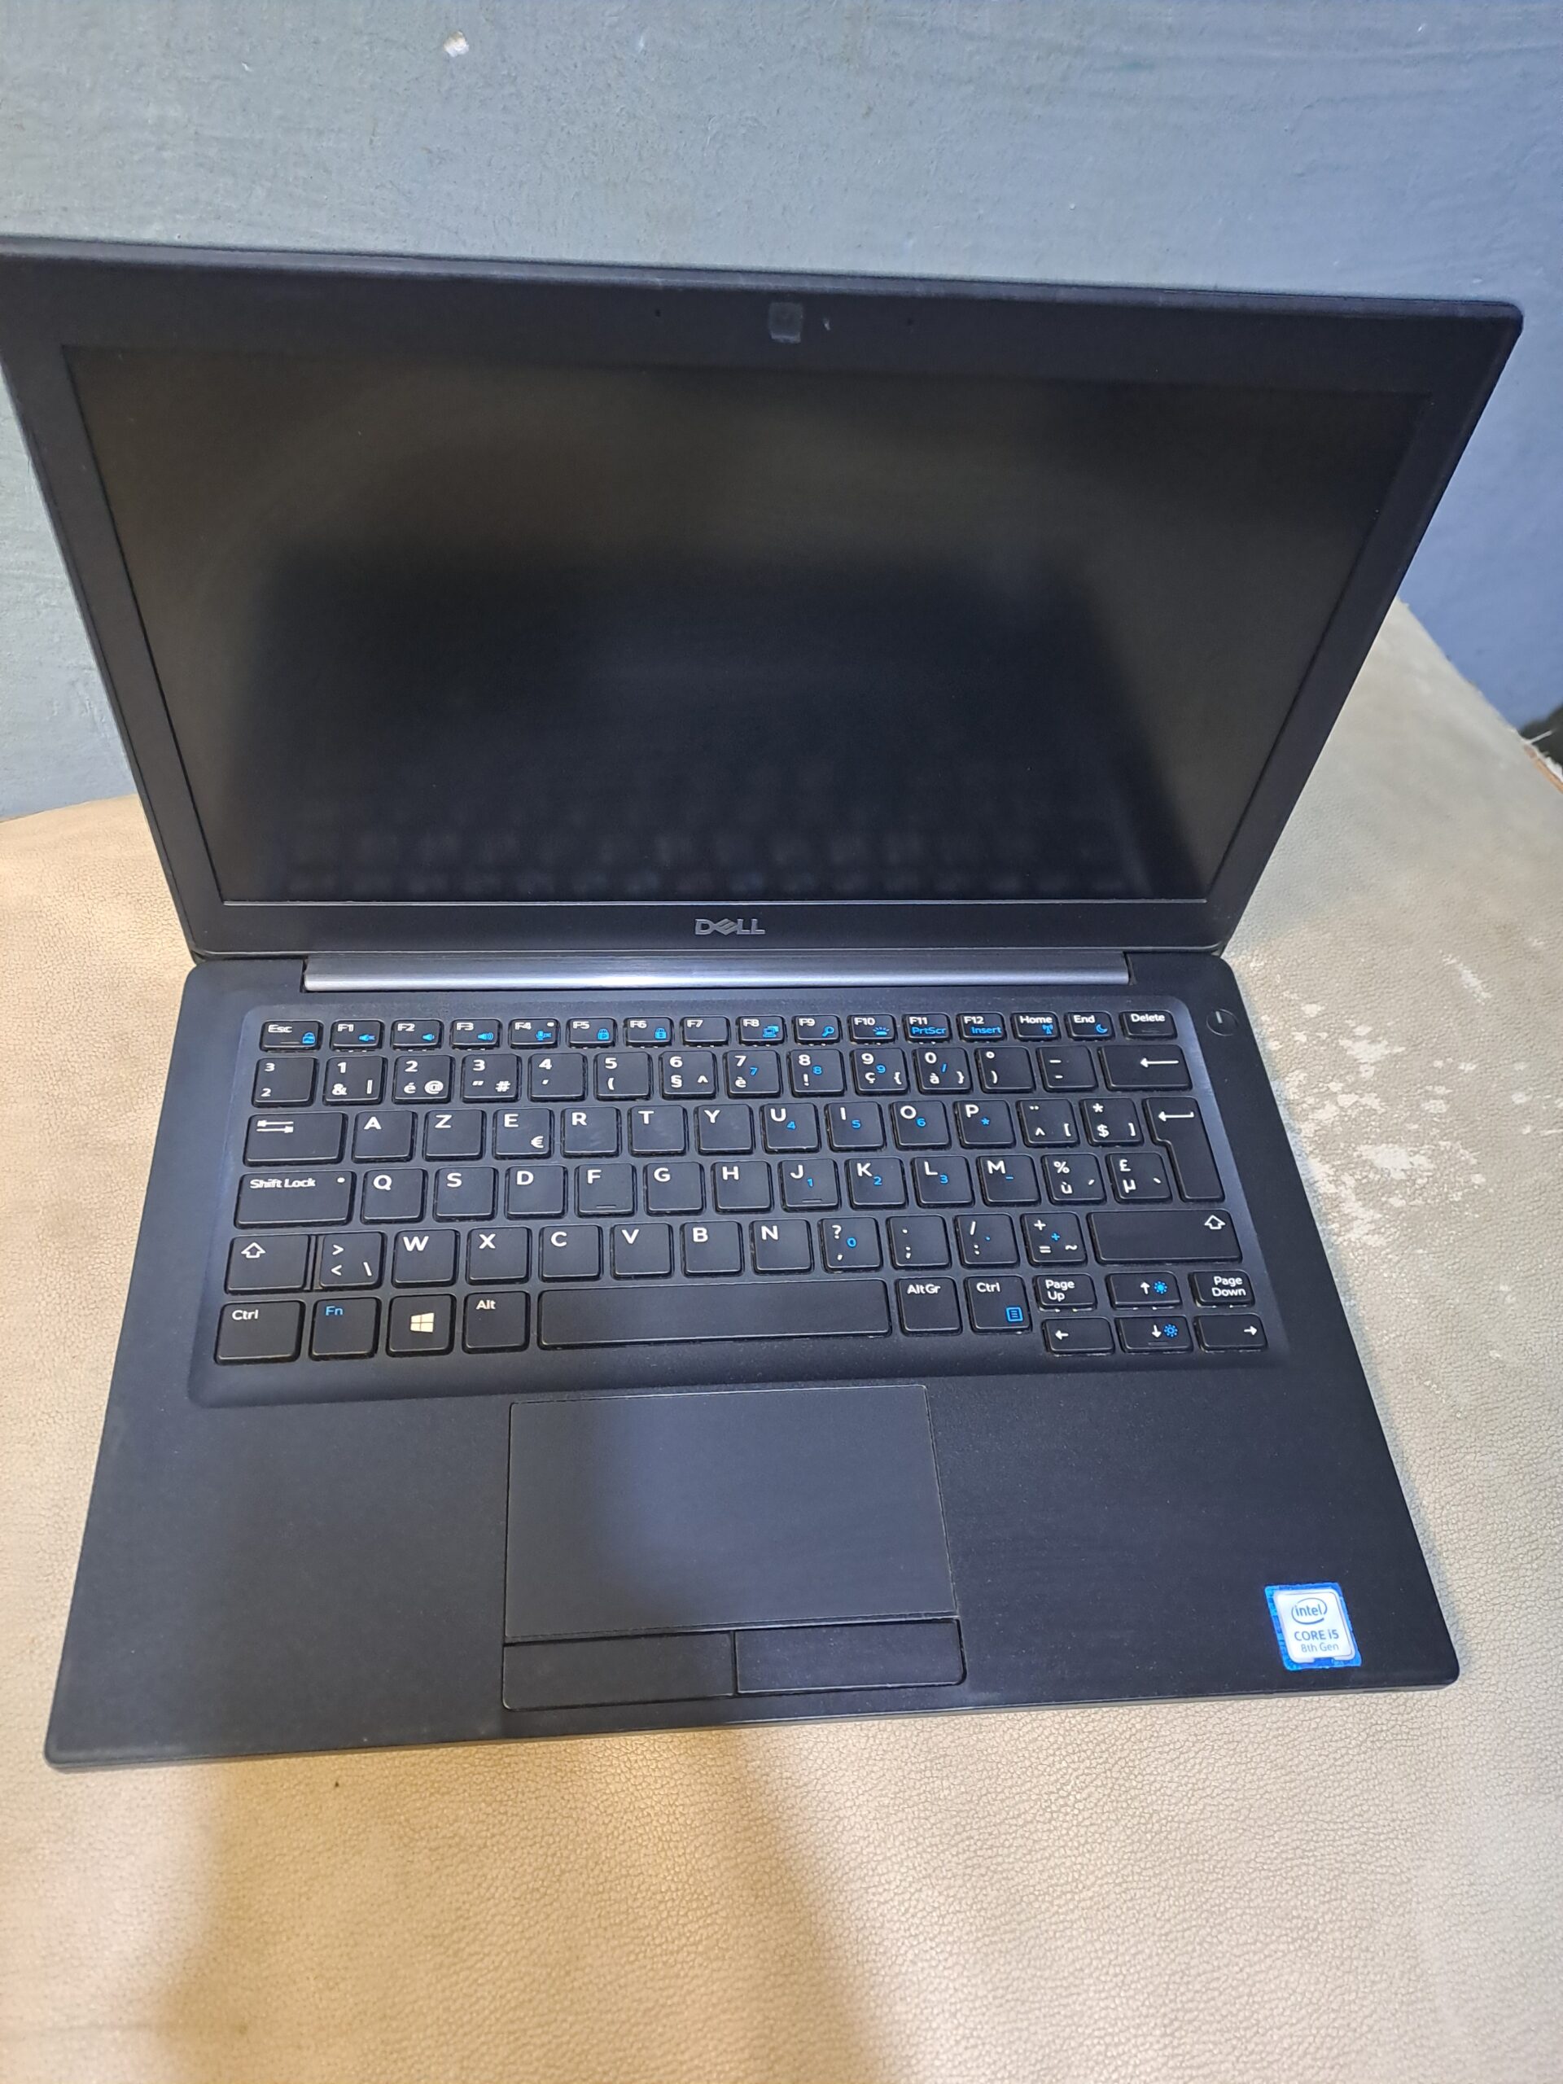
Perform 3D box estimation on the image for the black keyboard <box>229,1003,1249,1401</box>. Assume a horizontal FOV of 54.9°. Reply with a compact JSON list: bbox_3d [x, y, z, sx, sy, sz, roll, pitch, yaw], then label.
[{"bbox_3d":[-0.009,0.036,0.400,0.265,0.007,0.113,-1,55,-7],"label":"black keyboard"}]

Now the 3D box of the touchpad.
[{"bbox_3d":[-0.012,0.108,0.348,0.100,0.003,0.054,-1,55,-7],"label":"touchpad"}]

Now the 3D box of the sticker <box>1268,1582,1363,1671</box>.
[{"bbox_3d":[0.121,0.133,0.343,0.018,0.001,0.018,-1,55,-7],"label":"sticker"}]

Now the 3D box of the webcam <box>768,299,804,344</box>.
[{"bbox_3d":[0.001,-0.141,0.295,0.006,0.008,0.003,-1,52,-7],"label":"webcam"}]

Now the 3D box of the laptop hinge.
[{"bbox_3d":[-0.015,-0.020,0.441,0.240,0.011,0.014,-1,55,-7],"label":"laptop hinge"}]

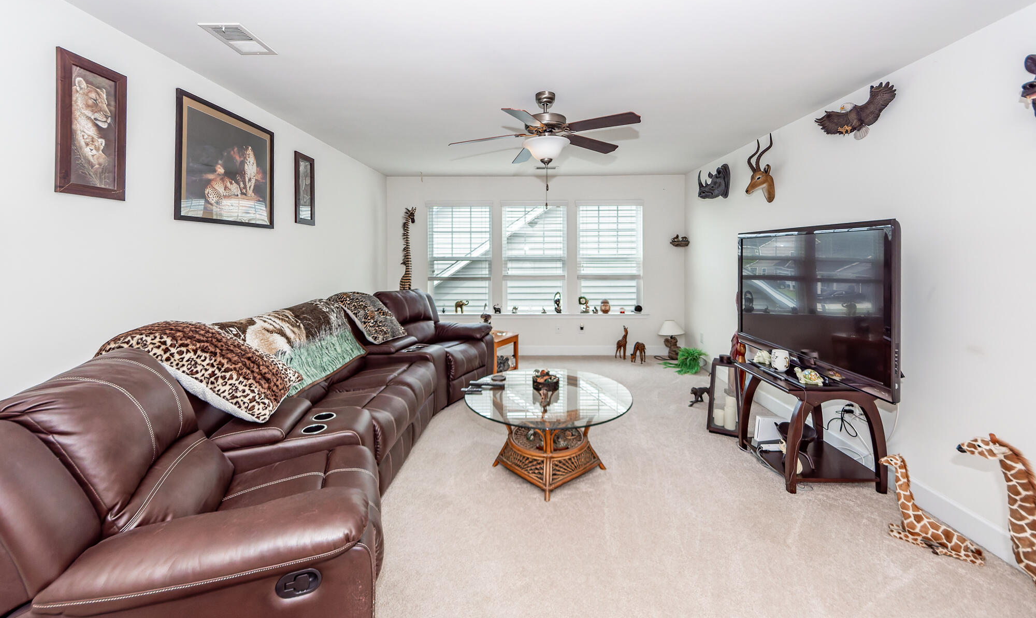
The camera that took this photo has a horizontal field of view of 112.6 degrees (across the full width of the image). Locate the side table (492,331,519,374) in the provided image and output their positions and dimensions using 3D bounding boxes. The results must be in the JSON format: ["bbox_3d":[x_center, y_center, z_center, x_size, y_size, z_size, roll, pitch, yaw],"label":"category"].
[{"bbox_3d":[-0.320,0.525,3.980,0.500,0.450,0.430,3,6,35],"label":"side table"}]

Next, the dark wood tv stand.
[{"bbox_3d":[1.970,0.780,2.420,0.620,0.620,0.680,0,5,0],"label":"dark wood tv stand"}]

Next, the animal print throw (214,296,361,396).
[{"bbox_3d":[-1.450,0.217,2.320,0.480,0.500,1.150,0,5,0],"label":"animal print throw"}]

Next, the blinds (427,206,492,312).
[{"bbox_3d":[-0.845,-0.720,4.930,0.920,1.520,0.090,0,5,0],"label":"blinds"}]

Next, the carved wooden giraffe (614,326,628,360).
[{"bbox_3d":[1.359,0.441,4.530,0.085,0.450,0.200,-3,6,-35],"label":"carved wooden giraffe"}]

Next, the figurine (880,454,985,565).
[{"bbox_3d":[1.962,0.925,1.660,0.320,0.375,0.150,4,6,40],"label":"figurine"}]

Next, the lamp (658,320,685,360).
[{"bbox_3d":[1.998,0.411,4.500,0.350,0.510,0.350,-2,5,-17],"label":"lamp"}]

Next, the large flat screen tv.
[{"bbox_3d":[2.040,-0.070,2.520,0.100,0.960,1.380,0,5,0],"label":"large flat screen tv"}]

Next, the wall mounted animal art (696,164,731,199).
[{"bbox_3d":[2.250,-1.475,4.020,0.310,0.410,0.280,0,5,0],"label":"wall mounted animal art"}]

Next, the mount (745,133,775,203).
[{"bbox_3d":[2.220,-1.290,3.180,0.280,0.620,0.230,0,5,0],"label":"mount"}]

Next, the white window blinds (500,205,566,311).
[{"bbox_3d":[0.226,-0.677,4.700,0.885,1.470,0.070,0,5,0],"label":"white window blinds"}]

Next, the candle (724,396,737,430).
[{"bbox_3d":[1.765,0.860,2.870,0.100,0.280,0.100,0,5,0],"label":"candle"}]

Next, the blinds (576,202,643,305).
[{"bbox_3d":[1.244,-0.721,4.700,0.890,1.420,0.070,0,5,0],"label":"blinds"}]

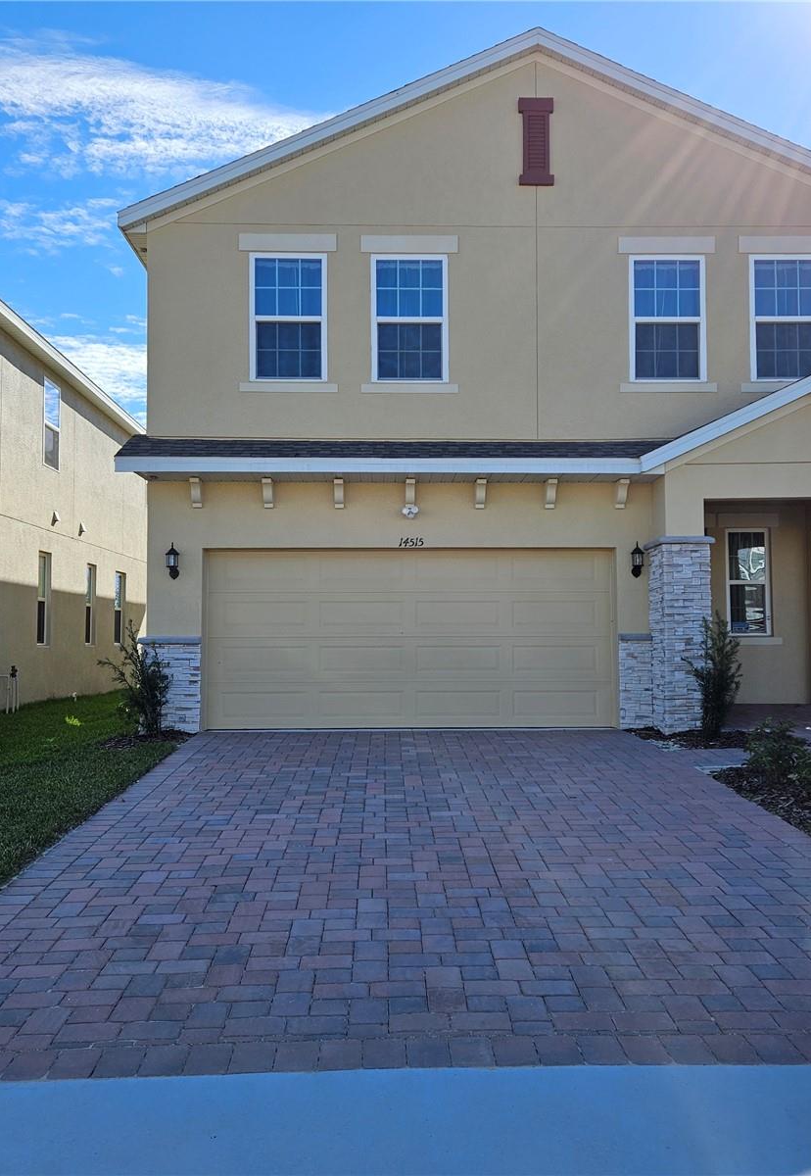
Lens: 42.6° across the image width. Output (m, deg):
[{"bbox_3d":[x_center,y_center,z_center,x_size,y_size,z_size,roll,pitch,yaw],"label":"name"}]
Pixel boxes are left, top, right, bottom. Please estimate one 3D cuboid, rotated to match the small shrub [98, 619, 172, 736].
[{"bbox_3d":[-3.052,1.015,11.745,0.800,1.320,0.680,0,-3,-1],"label":"small shrub"}]

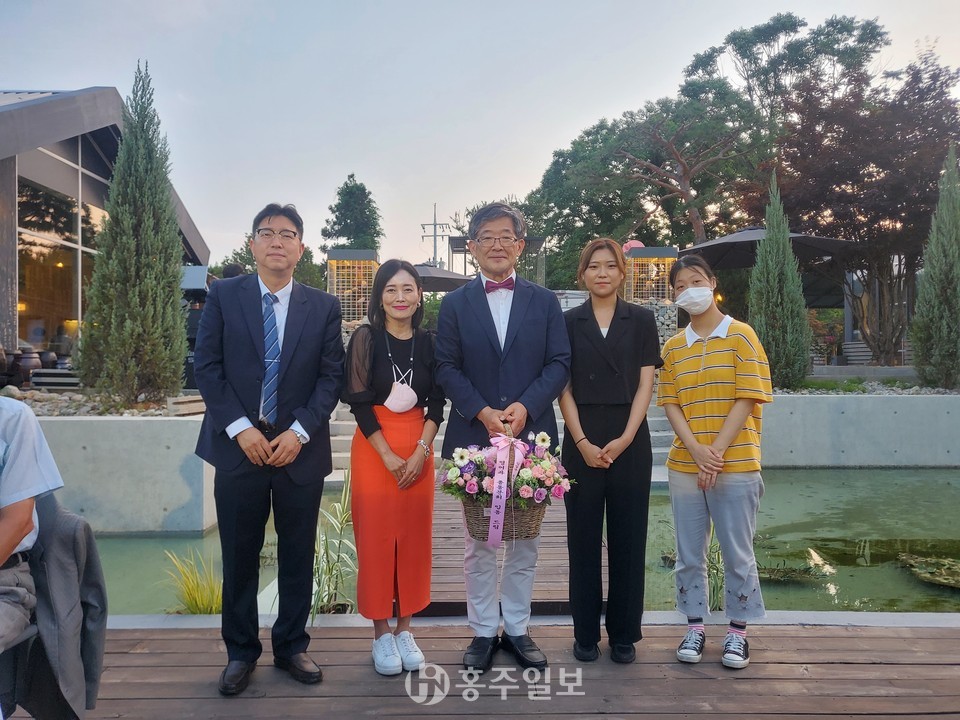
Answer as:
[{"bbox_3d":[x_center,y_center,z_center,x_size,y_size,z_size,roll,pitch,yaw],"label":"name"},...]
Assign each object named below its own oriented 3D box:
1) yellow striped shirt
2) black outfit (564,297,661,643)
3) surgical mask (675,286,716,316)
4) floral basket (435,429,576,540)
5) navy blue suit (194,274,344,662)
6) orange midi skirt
[{"bbox_3d":[0.914,0.134,2.810,0.430,0.595,0.280,0,1,25],"label":"yellow striped shirt"},{"bbox_3d":[0.507,0.440,2.870,0.430,1.385,0.260,0,0,9],"label":"black outfit"},{"bbox_3d":[0.821,-0.226,2.760,0.140,0.105,0.075,-18,0,27],"label":"surgical mask"},{"bbox_3d":[0.094,0.440,2.550,0.470,0.410,0.300,0,0,2],"label":"floral basket"},{"bbox_3d":[-0.750,0.387,2.620,0.520,1.410,0.320,0,0,-10],"label":"navy blue suit"},{"bbox_3d":[-0.335,0.576,2.760,0.320,0.810,0.250,0,0,-8],"label":"orange midi skirt"}]

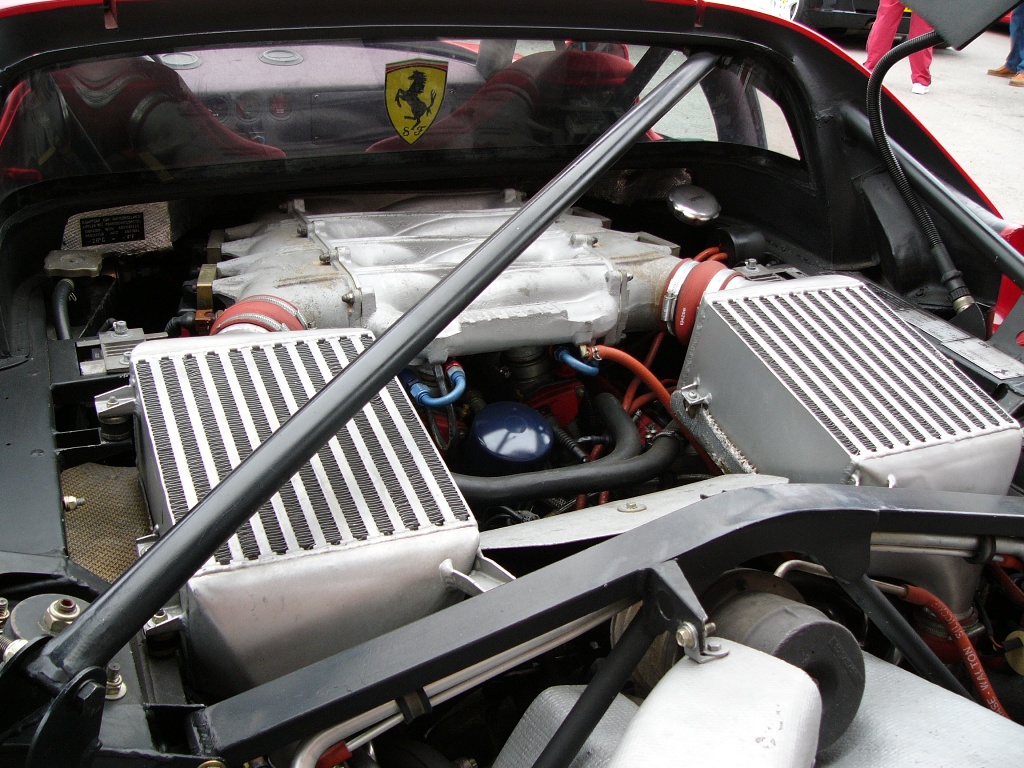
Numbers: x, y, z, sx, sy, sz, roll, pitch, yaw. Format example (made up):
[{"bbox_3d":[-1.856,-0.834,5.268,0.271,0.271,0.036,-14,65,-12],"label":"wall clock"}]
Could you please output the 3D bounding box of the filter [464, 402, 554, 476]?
[{"bbox_3d":[-0.008,0.087,1.250,0.095,0.115,0.095,-7,46,-25],"label":"filter"}]

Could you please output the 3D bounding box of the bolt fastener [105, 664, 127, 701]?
[{"bbox_3d":[-0.283,0.210,0.756,0.021,0.021,0.021,3,24,-32],"label":"bolt fastener"}]

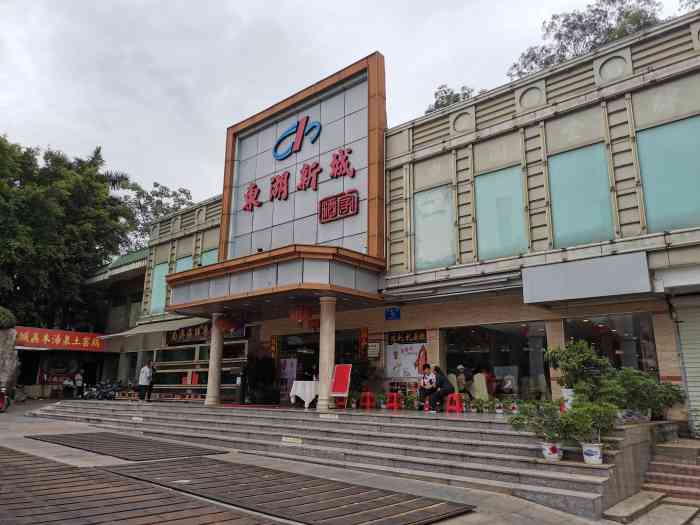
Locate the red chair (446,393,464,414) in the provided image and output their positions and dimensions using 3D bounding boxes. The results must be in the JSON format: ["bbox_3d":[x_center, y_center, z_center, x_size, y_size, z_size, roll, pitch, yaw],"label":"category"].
[{"bbox_3d":[2.605,3.512,13.043,0.380,0.470,0.380,-11,-18,40],"label":"red chair"}]

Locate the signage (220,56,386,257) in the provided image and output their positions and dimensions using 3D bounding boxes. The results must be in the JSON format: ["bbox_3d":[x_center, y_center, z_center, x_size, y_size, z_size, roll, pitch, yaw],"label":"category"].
[{"bbox_3d":[-1.879,-2.628,17.408,7.420,6.300,0.420,-11,-18,40],"label":"signage"}]

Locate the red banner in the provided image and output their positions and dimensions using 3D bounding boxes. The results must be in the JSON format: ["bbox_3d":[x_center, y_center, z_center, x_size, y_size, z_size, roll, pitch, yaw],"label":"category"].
[{"bbox_3d":[-13.847,3.718,25.083,0.150,0.980,4.400,-11,-18,40],"label":"red banner"}]

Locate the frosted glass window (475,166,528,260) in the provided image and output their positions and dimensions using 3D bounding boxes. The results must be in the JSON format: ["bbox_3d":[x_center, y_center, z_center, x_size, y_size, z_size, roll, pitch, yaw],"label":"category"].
[{"bbox_3d":[3.979,-1.276,13.835,1.359,2.408,0.100,-11,-18,40],"label":"frosted glass window"}]

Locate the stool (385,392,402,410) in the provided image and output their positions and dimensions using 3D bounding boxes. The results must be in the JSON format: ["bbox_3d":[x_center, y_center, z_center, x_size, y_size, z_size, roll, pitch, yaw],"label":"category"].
[{"bbox_3d":[1.216,3.893,14.694,0.400,0.470,0.400,-11,-18,40],"label":"stool"}]

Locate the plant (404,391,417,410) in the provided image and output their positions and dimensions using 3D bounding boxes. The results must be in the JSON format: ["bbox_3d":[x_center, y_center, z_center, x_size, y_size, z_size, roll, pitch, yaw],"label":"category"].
[{"bbox_3d":[1.703,3.891,14.801,0.350,0.540,0.350,1,-14,0],"label":"plant"}]

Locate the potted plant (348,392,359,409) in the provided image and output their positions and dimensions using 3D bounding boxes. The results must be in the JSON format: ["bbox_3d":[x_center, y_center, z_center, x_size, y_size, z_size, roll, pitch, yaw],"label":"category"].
[{"bbox_3d":[0.106,4.168,15.910,0.300,0.480,0.300,1,-14,0],"label":"potted plant"}]

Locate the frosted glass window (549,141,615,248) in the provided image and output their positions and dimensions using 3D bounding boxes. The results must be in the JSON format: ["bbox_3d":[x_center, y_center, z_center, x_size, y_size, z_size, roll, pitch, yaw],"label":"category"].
[{"bbox_3d":[5.495,-1.585,12.566,1.366,2.386,0.100,-11,-18,40],"label":"frosted glass window"}]

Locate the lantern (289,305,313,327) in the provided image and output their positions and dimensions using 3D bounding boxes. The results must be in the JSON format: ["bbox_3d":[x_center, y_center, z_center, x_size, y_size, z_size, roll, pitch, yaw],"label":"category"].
[{"bbox_3d":[-1.391,1.489,14.772,0.640,0.600,0.640,1,-14,0],"label":"lantern"}]

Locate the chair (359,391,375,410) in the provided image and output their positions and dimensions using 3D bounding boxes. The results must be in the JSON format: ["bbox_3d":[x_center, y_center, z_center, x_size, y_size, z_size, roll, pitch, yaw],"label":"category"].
[{"bbox_3d":[0.453,3.811,14.407,0.380,0.470,0.380,-11,-18,40],"label":"chair"}]

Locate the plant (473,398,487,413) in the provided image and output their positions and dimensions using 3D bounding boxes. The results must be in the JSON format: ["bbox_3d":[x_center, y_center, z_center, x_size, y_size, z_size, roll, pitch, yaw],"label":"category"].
[{"bbox_3d":[3.309,3.659,13.437,0.360,0.380,0.360,-11,-18,40],"label":"plant"}]

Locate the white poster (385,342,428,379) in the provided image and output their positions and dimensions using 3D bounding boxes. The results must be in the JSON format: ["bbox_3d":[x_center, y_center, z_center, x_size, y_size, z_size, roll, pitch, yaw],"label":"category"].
[{"bbox_3d":[1.610,2.800,14.966,1.493,0.947,0.040,-11,-18,39],"label":"white poster"}]

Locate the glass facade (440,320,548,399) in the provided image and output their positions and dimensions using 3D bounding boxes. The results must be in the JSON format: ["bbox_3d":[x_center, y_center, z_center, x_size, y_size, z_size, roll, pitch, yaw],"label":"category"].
[{"bbox_3d":[3.763,2.608,13.805,2.940,2.010,0.100,-11,-18,40],"label":"glass facade"}]

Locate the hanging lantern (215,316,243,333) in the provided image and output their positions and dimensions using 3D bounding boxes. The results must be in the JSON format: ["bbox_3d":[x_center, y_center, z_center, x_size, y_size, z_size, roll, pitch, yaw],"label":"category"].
[{"bbox_3d":[-3.779,2.009,16.769,0.620,0.550,0.620,-11,-18,40],"label":"hanging lantern"}]

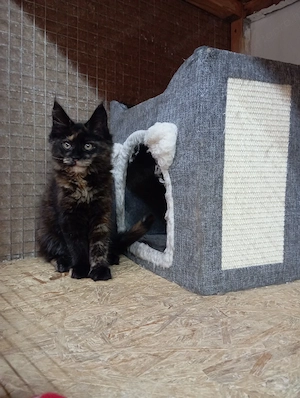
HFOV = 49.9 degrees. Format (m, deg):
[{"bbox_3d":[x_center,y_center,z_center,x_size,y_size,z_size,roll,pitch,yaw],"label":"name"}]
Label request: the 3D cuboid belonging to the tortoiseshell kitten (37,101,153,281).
[{"bbox_3d":[-0.102,-0.021,0.652,0.230,0.320,0.205,0,5,-21],"label":"tortoiseshell kitten"}]

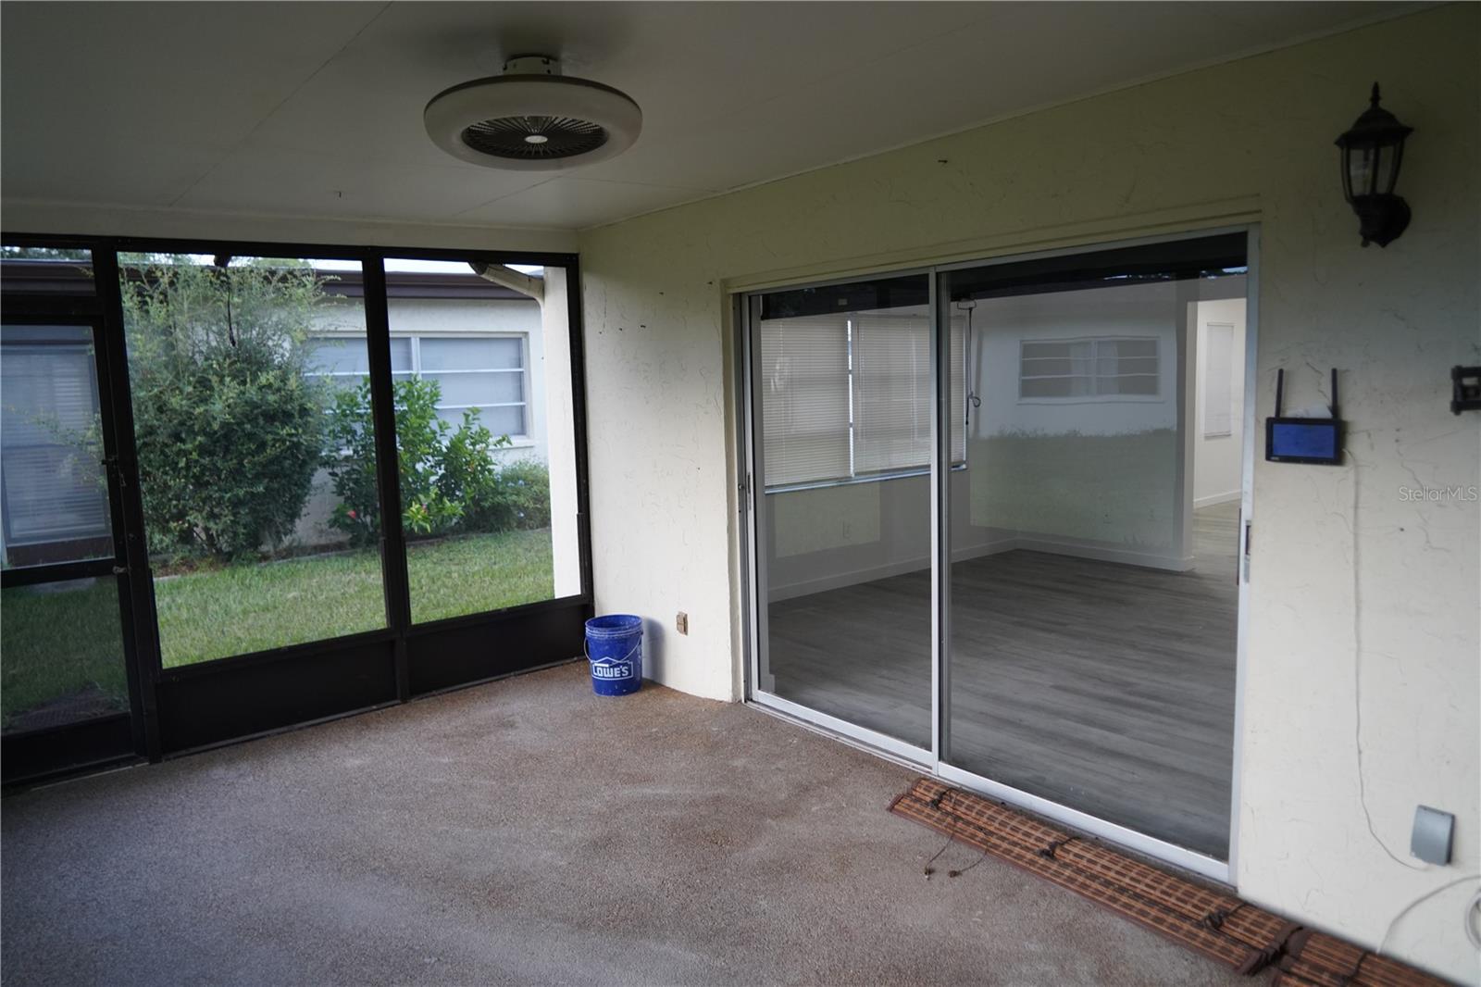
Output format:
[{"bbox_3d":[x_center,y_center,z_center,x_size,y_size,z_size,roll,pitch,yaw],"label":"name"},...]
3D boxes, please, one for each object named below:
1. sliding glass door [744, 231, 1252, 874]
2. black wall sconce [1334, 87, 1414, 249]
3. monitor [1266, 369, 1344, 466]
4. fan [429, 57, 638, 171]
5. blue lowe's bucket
[{"bbox_3d":[0.795,0.136,3.928,0.100,2.010,2.410,-7,9,-38],"label":"sliding glass door"},{"bbox_3d":[1.593,-0.825,2.483,0.200,0.400,0.170,-7,9,-38],"label":"black wall sconce"},{"bbox_3d":[1.566,-0.213,2.730,0.040,0.260,0.193,-7,9,-38],"label":"monitor"},{"bbox_3d":[-0.541,-1.022,2.600,0.565,0.205,0.565,-2,7,0],"label":"fan"},{"bbox_3d":[-0.671,0.868,5.308,0.308,0.370,0.308,-3,7,-8],"label":"blue lowe's bucket"}]

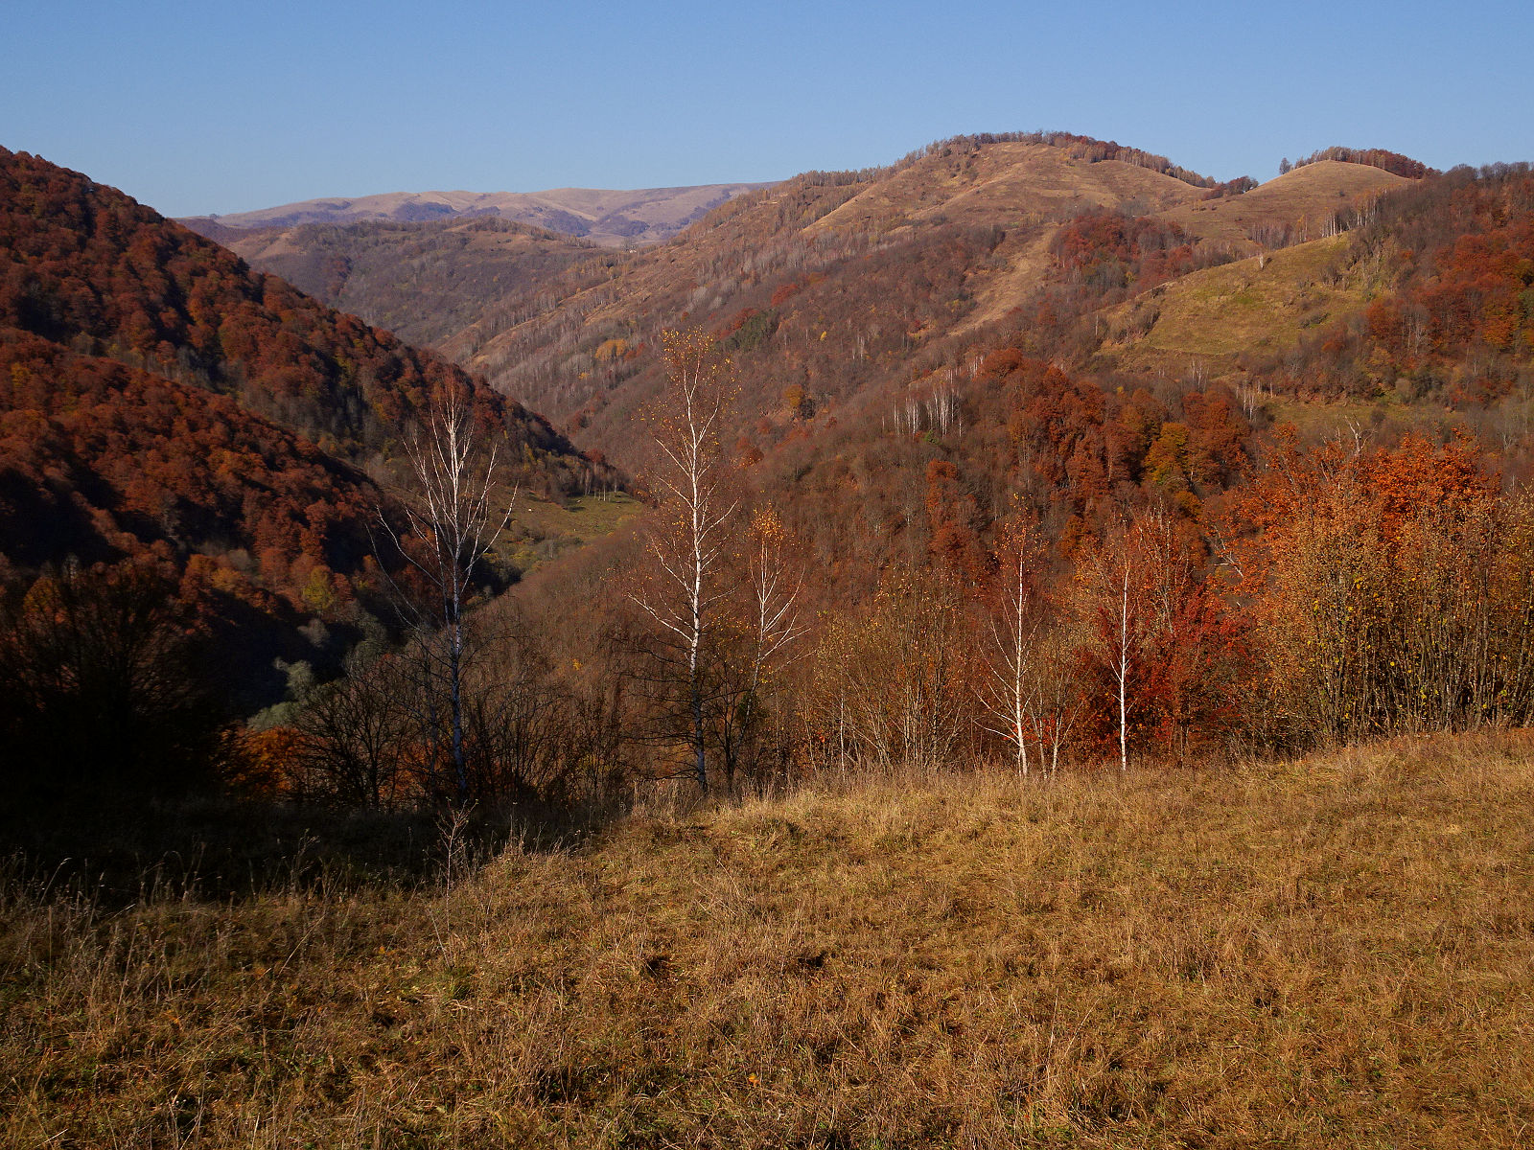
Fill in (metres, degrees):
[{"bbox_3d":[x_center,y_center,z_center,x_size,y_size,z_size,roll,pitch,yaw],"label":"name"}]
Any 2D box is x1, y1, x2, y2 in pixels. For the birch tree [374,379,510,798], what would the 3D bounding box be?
[{"bbox_3d":[-5.300,0.410,27.800,2.250,6.950,2.150,0,9,0],"label":"birch tree"}]

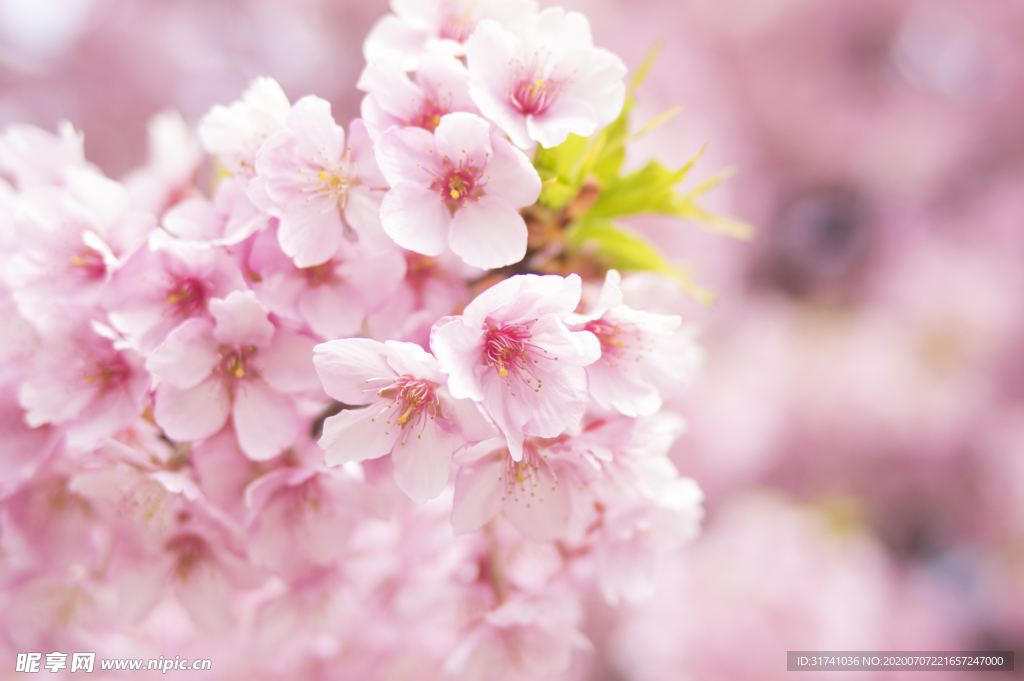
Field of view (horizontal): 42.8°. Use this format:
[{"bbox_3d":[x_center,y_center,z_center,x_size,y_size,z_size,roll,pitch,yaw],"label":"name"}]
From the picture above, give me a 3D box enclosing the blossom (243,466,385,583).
[{"bbox_3d":[-0.048,0.041,0.322,0.036,0.032,0.021,0,37,-4],"label":"blossom"}]

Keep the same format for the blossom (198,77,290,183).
[{"bbox_3d":[-0.057,-0.045,0.312,0.034,0.033,0.020,-3,-19,27],"label":"blossom"}]

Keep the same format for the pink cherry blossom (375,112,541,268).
[{"bbox_3d":[-0.011,-0.032,0.277,0.035,0.033,0.016,0,6,2],"label":"pink cherry blossom"}]

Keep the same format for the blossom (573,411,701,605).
[{"bbox_3d":[0.026,0.037,0.315,0.036,0.040,0.024,4,18,-37],"label":"blossom"}]

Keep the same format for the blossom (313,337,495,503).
[{"bbox_3d":[-0.023,0.017,0.275,0.038,0.035,0.016,0,18,18],"label":"blossom"}]

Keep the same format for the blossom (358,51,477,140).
[{"bbox_3d":[-0.021,-0.053,0.308,0.034,0.031,0.019,0,-18,-3],"label":"blossom"}]

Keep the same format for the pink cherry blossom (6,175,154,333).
[{"bbox_3d":[-0.101,-0.021,0.305,0.036,0.037,0.016,0,2,27],"label":"pink cherry blossom"}]

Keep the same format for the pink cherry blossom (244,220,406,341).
[{"bbox_3d":[-0.043,-0.015,0.302,0.036,0.030,0.016,0,11,0],"label":"pink cherry blossom"}]

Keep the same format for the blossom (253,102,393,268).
[{"bbox_3d":[-0.041,-0.035,0.287,0.032,0.035,0.016,0,-2,24],"label":"blossom"}]

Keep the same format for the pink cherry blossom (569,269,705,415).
[{"bbox_3d":[0.025,-0.001,0.303,0.035,0.034,0.021,5,12,-40],"label":"pink cherry blossom"}]

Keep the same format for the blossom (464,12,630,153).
[{"bbox_3d":[0.006,-0.057,0.300,0.037,0.034,0.020,2,-27,-16],"label":"blossom"}]

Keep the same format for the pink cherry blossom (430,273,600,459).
[{"bbox_3d":[0.001,0.005,0.272,0.035,0.038,0.016,0,16,-15],"label":"pink cherry blossom"}]

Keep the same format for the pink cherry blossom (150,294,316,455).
[{"bbox_3d":[-0.061,0.008,0.285,0.038,0.037,0.016,0,12,0],"label":"pink cherry blossom"}]

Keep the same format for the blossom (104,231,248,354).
[{"bbox_3d":[-0.076,-0.011,0.297,0.032,0.028,0.016,0,9,24],"label":"blossom"}]

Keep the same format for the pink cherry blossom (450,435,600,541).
[{"bbox_3d":[0.003,0.030,0.302,0.035,0.030,0.021,0,37,-4],"label":"pink cherry blossom"}]

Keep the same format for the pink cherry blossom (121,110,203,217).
[{"bbox_3d":[-0.086,-0.042,0.335,0.031,0.032,0.020,-4,-29,36],"label":"pink cherry blossom"}]

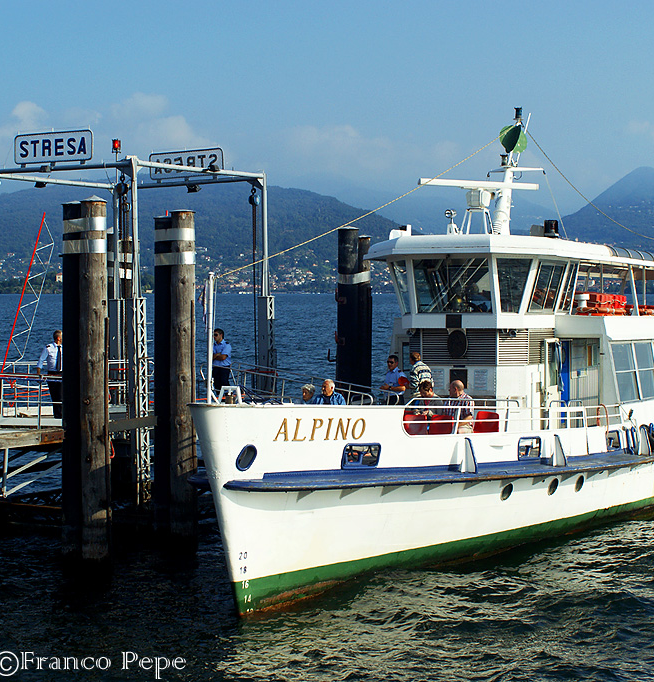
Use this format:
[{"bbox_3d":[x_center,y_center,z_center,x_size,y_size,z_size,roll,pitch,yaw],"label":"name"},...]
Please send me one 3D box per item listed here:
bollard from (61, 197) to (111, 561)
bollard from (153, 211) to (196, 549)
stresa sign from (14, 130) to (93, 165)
[{"bbox_3d":[-3.847,0.654,23.600,0.790,5.922,0.420,2,2,41],"label":"bollard"},{"bbox_3d":[-2.553,0.675,24.800,0.760,5.745,0.420,2,2,41],"label":"bollard"},{"bbox_3d":[-5.081,-3.599,27.500,1.950,0.560,0.090,1,2,32],"label":"stresa sign"}]

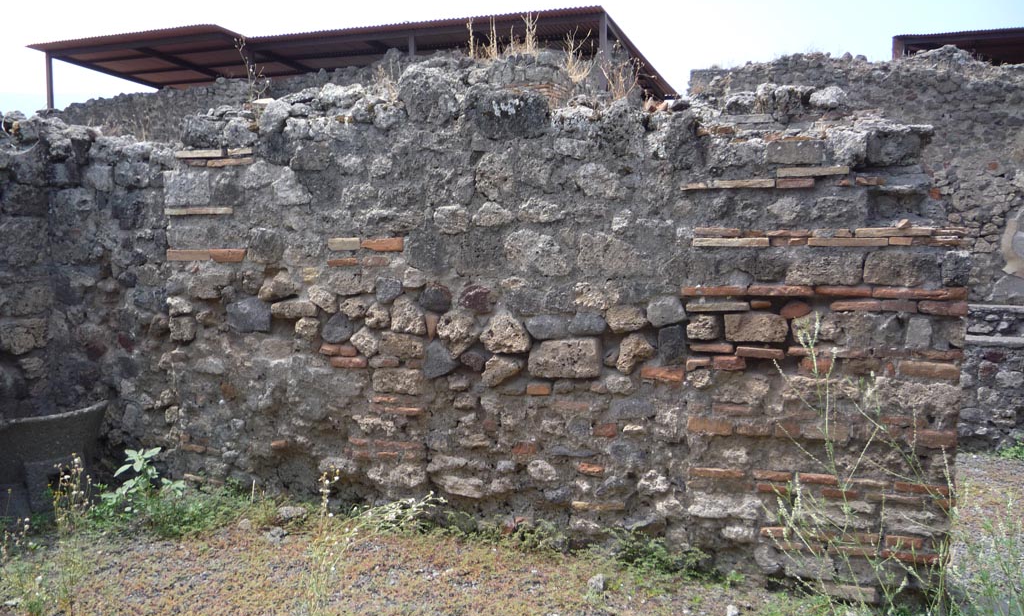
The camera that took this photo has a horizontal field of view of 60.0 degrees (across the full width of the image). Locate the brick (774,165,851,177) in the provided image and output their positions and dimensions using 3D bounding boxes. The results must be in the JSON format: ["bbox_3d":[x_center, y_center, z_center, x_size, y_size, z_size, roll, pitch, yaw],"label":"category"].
[{"bbox_3d":[1.365,-0.613,4.037,0.304,0.037,0.140,1,3,15],"label":"brick"}]

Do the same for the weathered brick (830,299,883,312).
[{"bbox_3d":[1.522,-0.010,3.945,0.203,0.046,0.120,1,5,15],"label":"weathered brick"}]

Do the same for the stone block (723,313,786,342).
[{"bbox_3d":[1.139,0.088,4.141,0.280,0.131,0.160,1,3,15],"label":"stone block"}]

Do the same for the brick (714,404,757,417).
[{"bbox_3d":[1.039,0.465,4.154,0.179,0.040,0.130,1,4,16],"label":"brick"}]

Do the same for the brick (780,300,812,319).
[{"bbox_3d":[1.280,0.005,4.008,0.132,0.074,0.110,1,5,15],"label":"brick"}]

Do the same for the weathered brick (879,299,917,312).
[{"bbox_3d":[1.688,-0.014,3.900,0.150,0.056,0.120,1,5,15],"label":"weathered brick"}]

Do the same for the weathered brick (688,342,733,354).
[{"bbox_3d":[0.944,0.184,4.181,0.199,0.040,0.130,1,3,15],"label":"weathered brick"}]

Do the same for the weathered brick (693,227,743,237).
[{"bbox_3d":[0.960,-0.349,4.125,0.203,0.038,0.140,1,4,16],"label":"weathered brick"}]

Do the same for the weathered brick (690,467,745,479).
[{"bbox_3d":[0.962,0.758,4.164,0.244,0.039,0.120,1,5,15],"label":"weathered brick"}]

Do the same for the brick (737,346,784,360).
[{"bbox_3d":[1.141,0.200,4.067,0.204,0.044,0.120,1,5,15],"label":"brick"}]

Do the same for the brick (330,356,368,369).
[{"bbox_3d":[-0.818,0.276,4.609,0.202,0.054,0.120,1,5,15],"label":"brick"}]

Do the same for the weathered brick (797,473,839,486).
[{"bbox_3d":[1.410,0.775,4.088,0.170,0.044,0.130,1,3,15],"label":"weathered brick"}]

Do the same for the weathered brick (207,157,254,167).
[{"bbox_3d":[-1.481,-0.783,4.808,0.282,0.038,0.140,1,4,16],"label":"weathered brick"}]

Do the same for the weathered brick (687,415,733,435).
[{"bbox_3d":[0.941,0.548,4.188,0.200,0.073,0.130,1,4,16],"label":"weathered brick"}]

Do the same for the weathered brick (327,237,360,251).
[{"bbox_3d":[-0.849,-0.334,4.644,0.182,0.059,0.120,1,4,16],"label":"weathered brick"}]

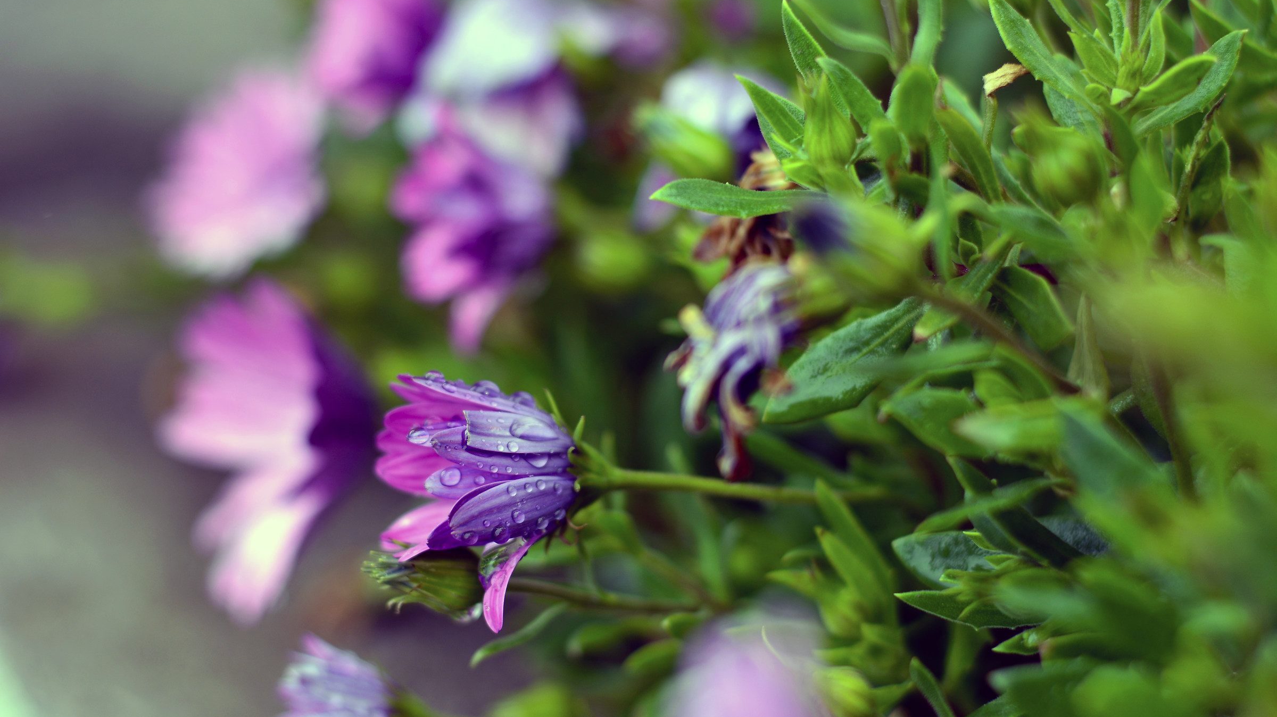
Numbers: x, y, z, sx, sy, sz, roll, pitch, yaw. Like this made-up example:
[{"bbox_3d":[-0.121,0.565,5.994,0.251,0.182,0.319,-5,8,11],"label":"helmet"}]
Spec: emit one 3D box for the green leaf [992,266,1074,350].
[{"bbox_3d":[0.062,-0.008,0.415,0.009,0.015,0.005,-43,14,0],"label":"green leaf"}]

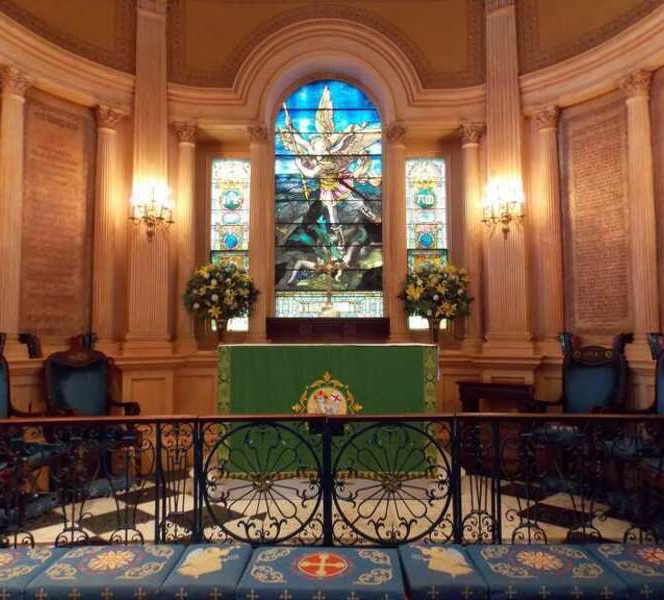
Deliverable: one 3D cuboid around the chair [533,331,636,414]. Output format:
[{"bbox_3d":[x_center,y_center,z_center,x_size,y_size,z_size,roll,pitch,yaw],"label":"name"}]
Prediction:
[{"bbox_3d":[1.850,0.871,3.896,0.640,1.112,0.620,3,-5,-43],"label":"chair"}]

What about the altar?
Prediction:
[{"bbox_3d":[-0.032,0.884,4.393,1.672,1.011,0.700,0,-4,0],"label":"altar"}]

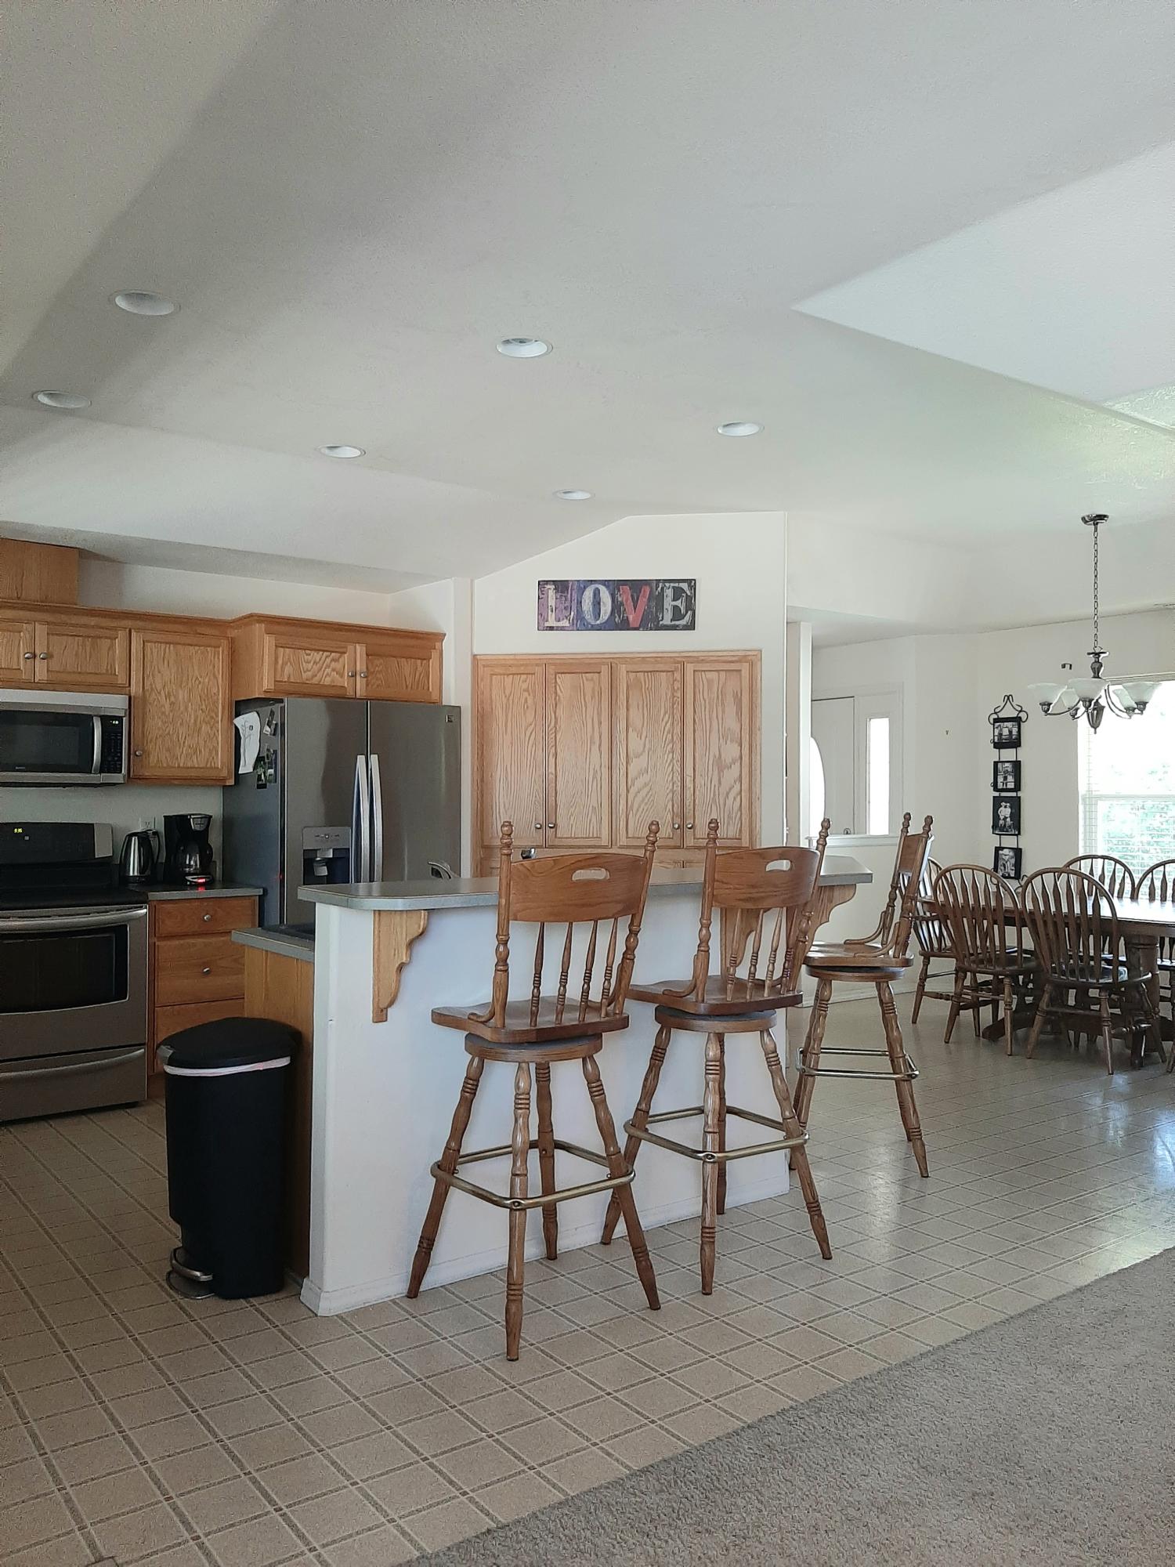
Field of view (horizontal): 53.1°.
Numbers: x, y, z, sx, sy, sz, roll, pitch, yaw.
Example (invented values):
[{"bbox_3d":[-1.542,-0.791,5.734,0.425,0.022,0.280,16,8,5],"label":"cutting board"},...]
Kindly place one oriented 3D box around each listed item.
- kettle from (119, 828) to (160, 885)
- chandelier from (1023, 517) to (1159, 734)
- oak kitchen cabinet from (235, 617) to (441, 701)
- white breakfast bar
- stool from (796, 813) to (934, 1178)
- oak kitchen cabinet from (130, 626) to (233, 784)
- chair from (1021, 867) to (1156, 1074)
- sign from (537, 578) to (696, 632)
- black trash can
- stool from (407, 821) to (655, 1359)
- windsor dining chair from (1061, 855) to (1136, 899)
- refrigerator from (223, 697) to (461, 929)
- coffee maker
[{"bbox_3d":[-2.099,0.352,5.500,0.205,0.255,0.155,0,-1,15],"label":"kettle"},{"bbox_3d":[2.539,-0.800,5.910,0.665,1.075,0.665,1,-1,-36],"label":"chandelier"},{"bbox_3d":[-1.313,-0.579,5.922,1.020,0.370,0.640,1,-1,-37],"label":"oak kitchen cabinet"},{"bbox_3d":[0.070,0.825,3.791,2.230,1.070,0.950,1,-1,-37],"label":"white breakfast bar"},{"bbox_3d":[0.996,0.745,4.358,0.520,1.250,0.485,0,-1,8],"label":"stool"},{"bbox_3d":[-1.979,-0.356,5.607,0.480,0.715,0.340,1,-1,-37],"label":"oak kitchen cabinet"},{"bbox_3d":[2.573,0.922,5.994,0.580,0.990,0.480,1,-1,-36],"label":"chair"},{"bbox_3d":[0.149,-0.890,5.880,0.785,0.257,0.030,0,-1,7],"label":"sign"},{"bbox_3d":[-1.010,1.012,3.204,0.310,0.675,0.380,1,-1,-36],"label":"black trash can"},{"bbox_3d":[-0.140,0.727,3.049,0.470,1.245,0.550,1,-1,-34],"label":"stool"},{"bbox_3d":[2.810,0.918,6.846,0.600,0.990,0.490,1,-1,-37],"label":"windsor dining chair"},{"bbox_3d":[-1.207,0.510,5.808,0.910,1.770,0.840,1,-1,-37],"label":"refrigerator"},{"bbox_3d":[-1.896,0.313,5.600,0.185,0.340,0.240,1,-2,-40],"label":"coffee maker"}]

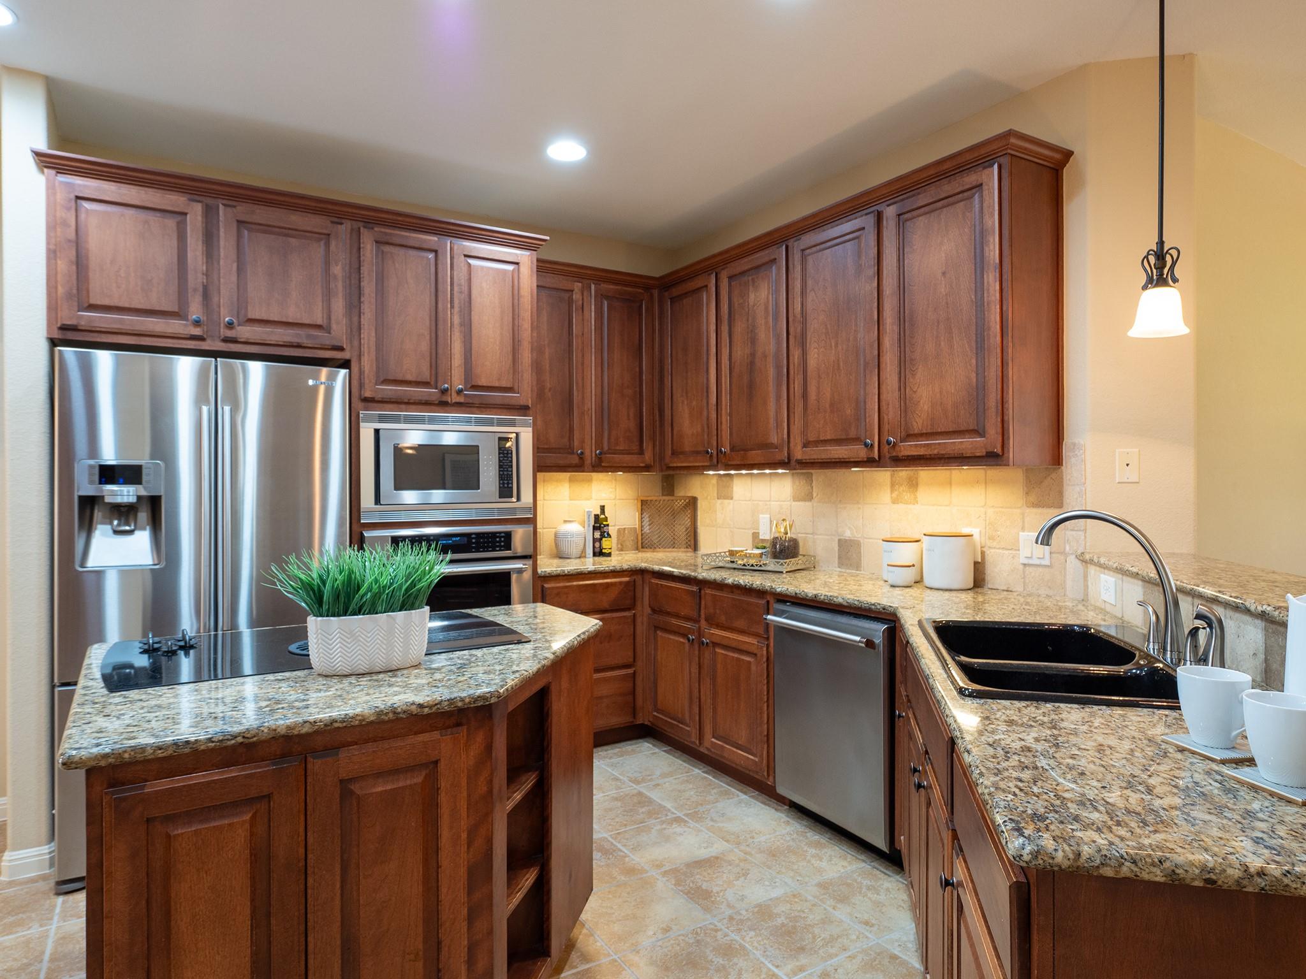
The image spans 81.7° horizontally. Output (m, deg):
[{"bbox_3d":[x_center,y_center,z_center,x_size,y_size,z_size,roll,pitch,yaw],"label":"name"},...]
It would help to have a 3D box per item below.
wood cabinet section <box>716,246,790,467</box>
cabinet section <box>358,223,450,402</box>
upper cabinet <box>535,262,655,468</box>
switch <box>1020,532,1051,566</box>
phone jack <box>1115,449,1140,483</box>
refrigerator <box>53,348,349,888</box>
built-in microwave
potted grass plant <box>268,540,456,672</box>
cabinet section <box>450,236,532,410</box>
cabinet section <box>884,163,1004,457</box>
[{"bbox_3d":[0.607,-0.608,3.684,0.340,0.990,0.515,-1,1,-33],"label":"wood cabinet section"},{"bbox_3d":[-1.191,-0.728,3.443,0.377,0.720,0.550,-1,1,-30],"label":"cabinet section"},{"bbox_3d":[-0.400,-0.599,4.103,0.830,1.041,0.331,0,0,-31],"label":"upper cabinet"},{"bbox_3d":[1.372,0.214,2.708,0.012,0.116,0.116,0,0,-34],"label":"switch"},{"bbox_3d":[1.603,-0.078,2.545,0.070,0.115,0.009,0,0,11],"label":"phone jack"},{"bbox_3d":[-1.731,0.426,2.983,0.898,1.775,0.820,0,0,-31],"label":"refrigerator"},{"bbox_3d":[-0.992,-0.096,3.493,0.753,0.458,0.460,0,0,-31],"label":"built-in microwave"},{"bbox_3d":[-0.695,0.275,1.760,0.395,0.285,0.240,0,0,-31],"label":"potted grass plant"},{"bbox_3d":[-0.862,-0.731,3.636,0.382,0.720,0.550,-1,1,-30],"label":"cabinet section"},{"bbox_3d":[1.169,-0.603,2.817,0.340,0.990,0.509,-1,1,-33],"label":"cabinet section"}]

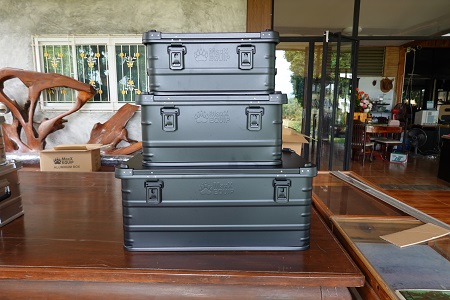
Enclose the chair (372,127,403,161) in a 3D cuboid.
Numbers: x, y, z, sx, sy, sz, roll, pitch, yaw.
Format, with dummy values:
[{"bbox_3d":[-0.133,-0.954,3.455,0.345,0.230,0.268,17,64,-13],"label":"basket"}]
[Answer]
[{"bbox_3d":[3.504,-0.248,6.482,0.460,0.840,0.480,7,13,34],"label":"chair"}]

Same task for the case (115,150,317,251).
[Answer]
[{"bbox_3d":[-0.033,0.204,1.360,0.782,0.354,0.385,0,10,-1],"label":"case"}]

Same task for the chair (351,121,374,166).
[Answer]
[{"bbox_3d":[2.724,-0.194,6.034,0.460,0.900,0.440,-8,13,-37],"label":"chair"}]

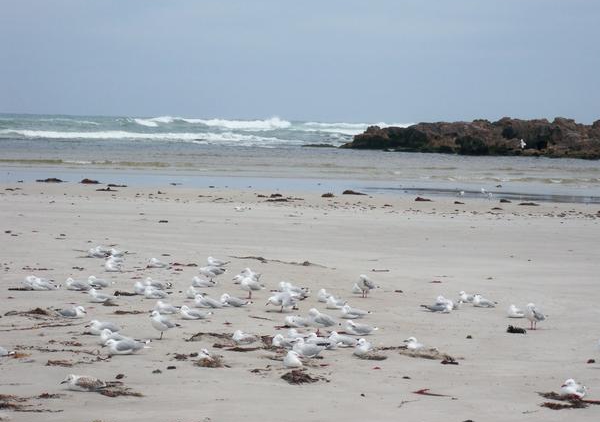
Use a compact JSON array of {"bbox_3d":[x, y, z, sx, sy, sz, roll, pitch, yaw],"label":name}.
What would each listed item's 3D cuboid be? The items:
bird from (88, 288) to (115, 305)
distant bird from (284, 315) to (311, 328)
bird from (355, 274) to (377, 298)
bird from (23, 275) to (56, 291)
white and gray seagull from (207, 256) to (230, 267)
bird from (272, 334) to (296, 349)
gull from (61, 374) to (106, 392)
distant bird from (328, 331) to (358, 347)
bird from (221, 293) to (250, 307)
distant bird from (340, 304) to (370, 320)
[{"bbox_3d":[-2.040,0.876,18.938,0.350,0.150,0.130,0,3,-31],"label":"bird"},{"bbox_3d":[-0.012,1.021,16.882,0.370,0.135,0.135,0,3,-28],"label":"distant bird"},{"bbox_3d":[0.775,0.842,20.388,0.340,0.263,0.130,-1,4,-43],"label":"bird"},{"bbox_3d":[-3.331,0.930,23.503,0.380,0.200,0.150,0,3,-22],"label":"bird"},{"bbox_3d":[-1.087,0.663,24.021,0.380,0.135,0.130,0,3,-35],"label":"white and gray seagull"},{"bbox_3d":[-0.117,1.267,17.710,0.350,0.155,0.140,0,3,-25],"label":"bird"},{"bbox_3d":[-1.675,1.337,14.148,0.385,0.140,0.145,0,3,-22],"label":"gull"},{"bbox_3d":[0.432,1.263,17.887,0.350,0.160,0.140,0,3,-24],"label":"distant bird"},{"bbox_3d":[-0.651,0.917,18.705,0.380,0.140,0.135,0,3,-27],"label":"bird"},{"bbox_3d":[0.546,0.989,17.843,0.380,0.140,0.135,0,3,-28],"label":"distant bird"}]

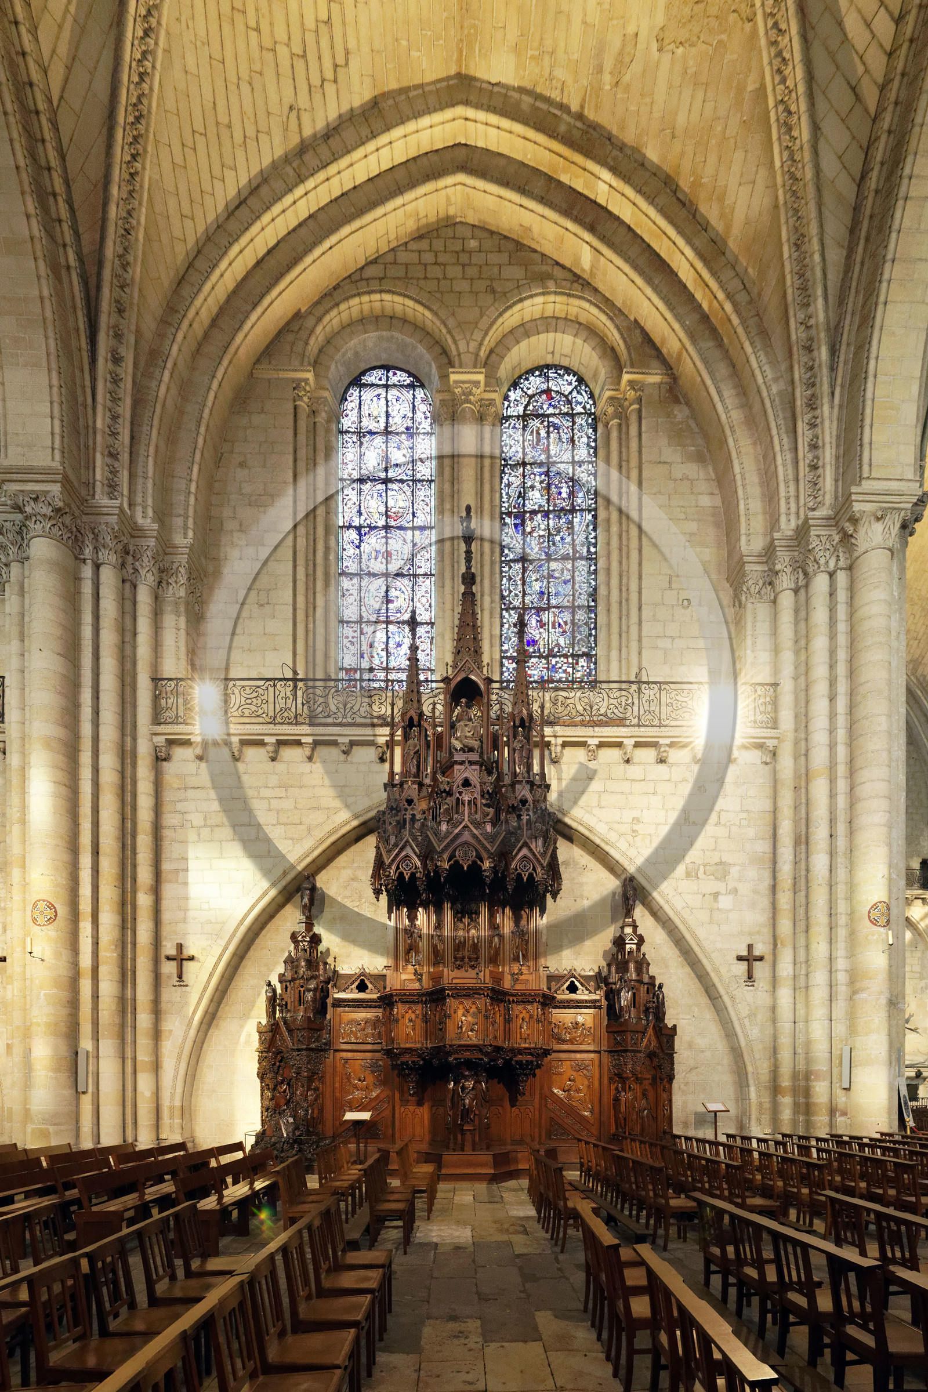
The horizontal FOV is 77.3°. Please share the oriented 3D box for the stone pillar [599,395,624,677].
[{"bbox_3d":[3.500,-3.730,13.800,0.520,6.950,0.500,0,0,0],"label":"stone pillar"}]

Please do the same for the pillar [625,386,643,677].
[{"bbox_3d":[3.960,-3.760,13.500,0.390,6.950,0.390,0,0,0],"label":"pillar"}]

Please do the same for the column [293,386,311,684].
[{"bbox_3d":[-3.770,-3.760,13.500,0.390,6.950,0.390,0,0,0],"label":"column"}]

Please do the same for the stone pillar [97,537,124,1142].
[{"bbox_3d":[-7.560,3.110,12.400,0.560,13.400,0.560,0,0,0],"label":"stone pillar"}]

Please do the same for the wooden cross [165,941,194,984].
[{"bbox_3d":[-6.370,5.970,12.950,0.630,0.860,0.100,0,0,0],"label":"wooden cross"}]

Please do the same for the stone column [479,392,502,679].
[{"bbox_3d":[0.634,-3.740,13.800,0.500,6.950,0.500,0,0,0],"label":"stone column"}]

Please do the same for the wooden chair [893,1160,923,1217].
[{"bbox_3d":[5.180,5.680,6.550,0.460,0.870,0.460,0,0,0],"label":"wooden chair"}]

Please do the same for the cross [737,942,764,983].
[{"bbox_3d":[6.430,5.970,12.950,0.630,0.860,0.100,0,0,0],"label":"cross"}]

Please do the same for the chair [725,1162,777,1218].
[{"bbox_3d":[3.240,5.660,6.530,0.470,0.870,0.460,0,0,0],"label":"chair"}]

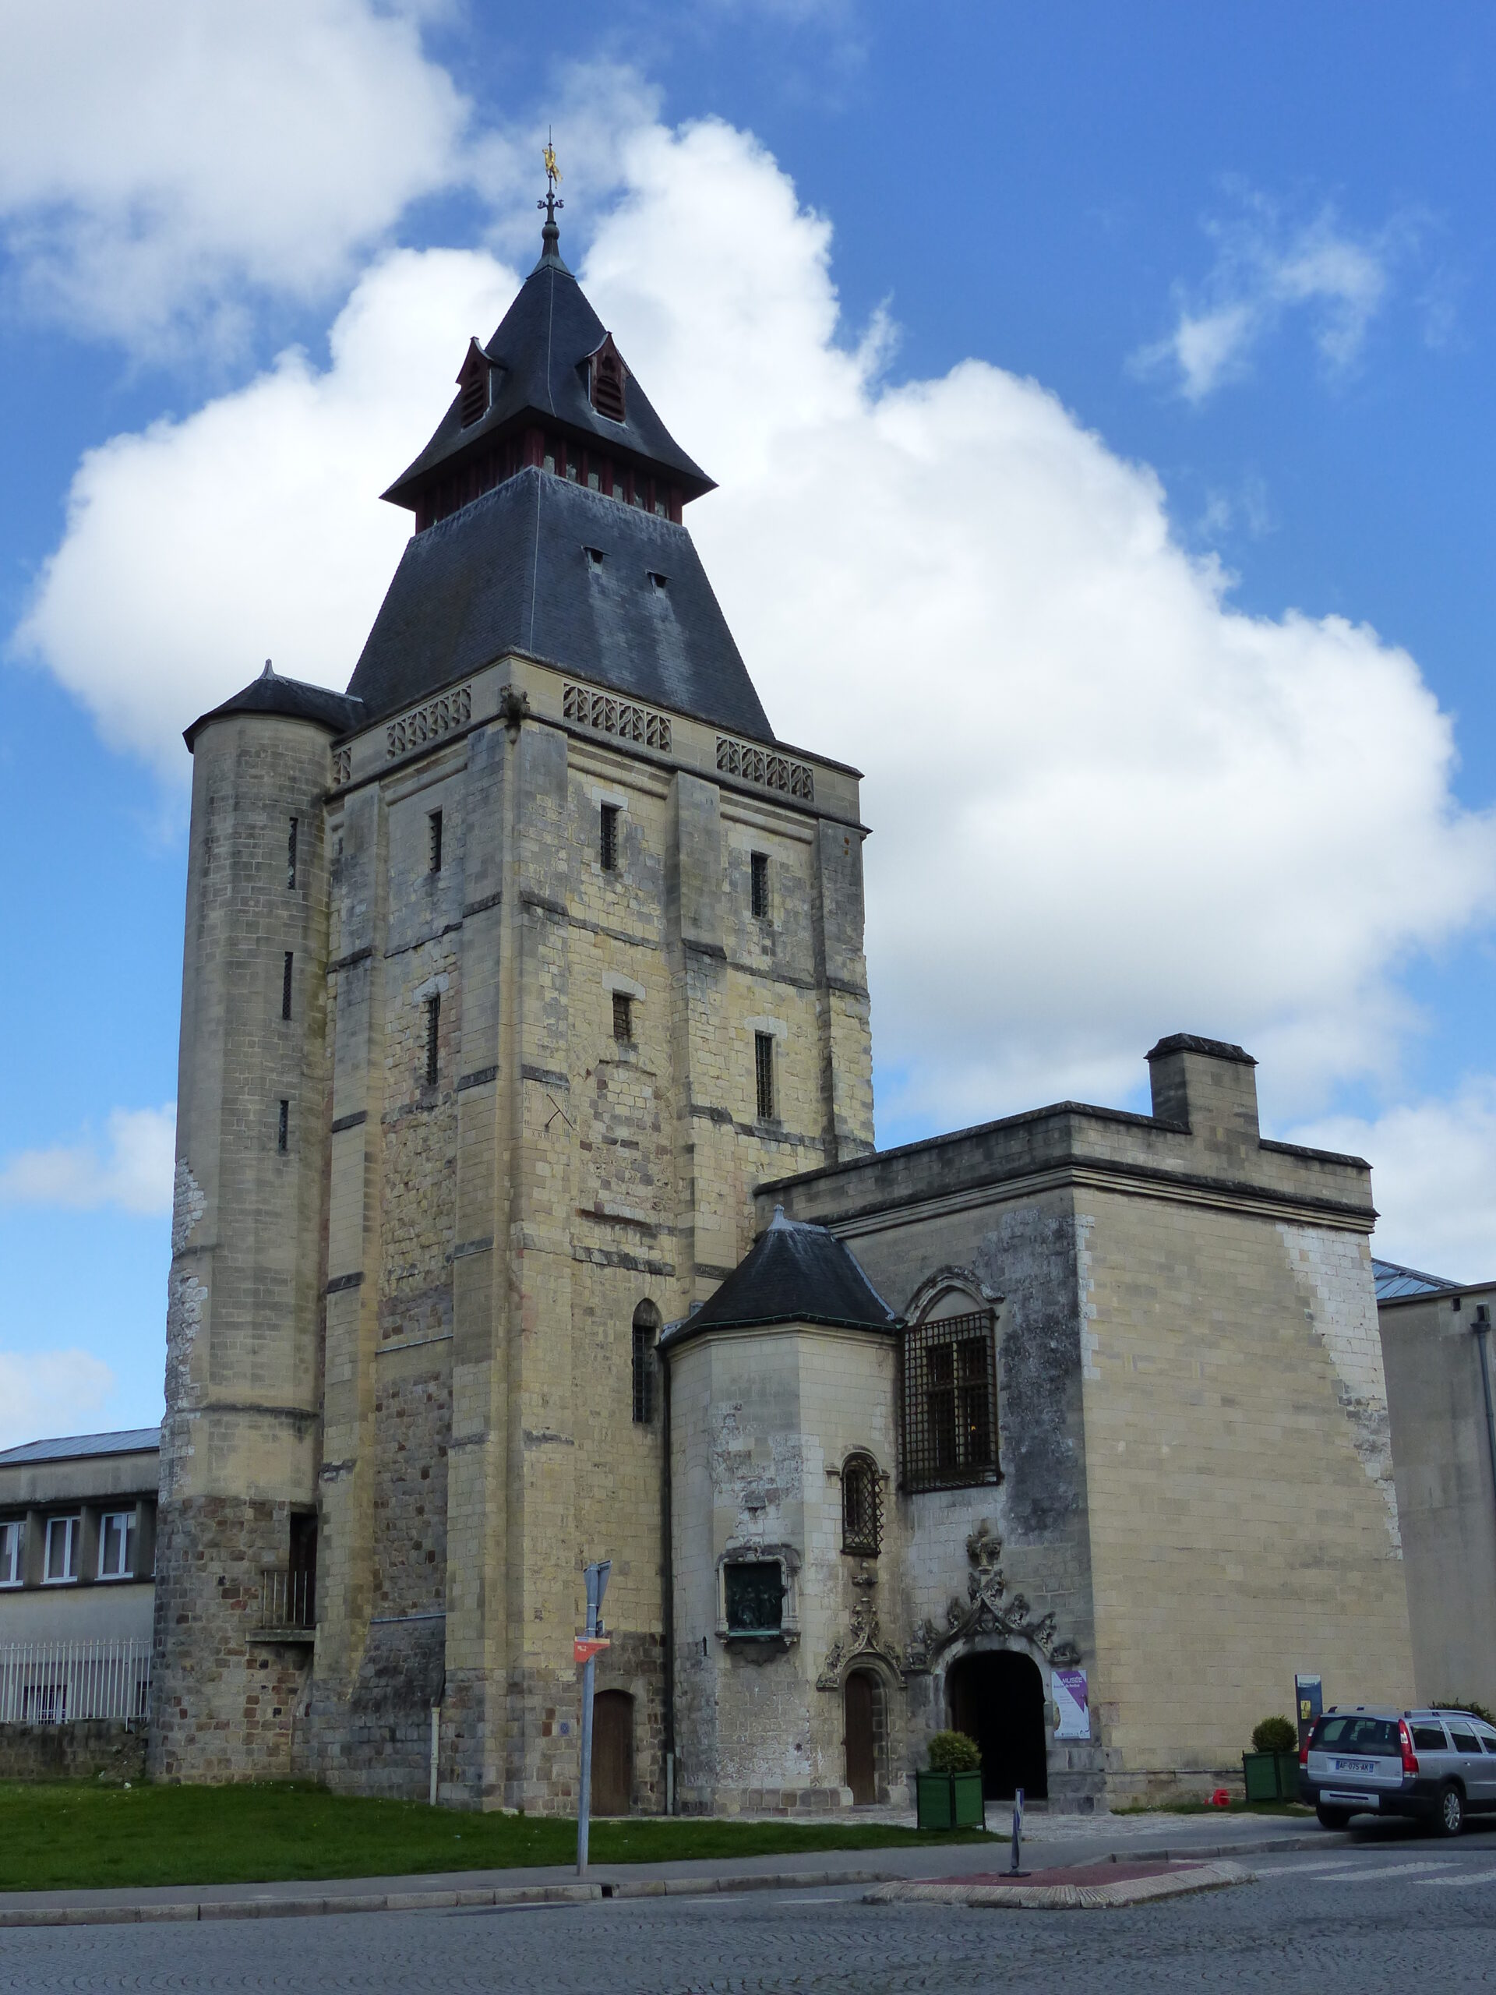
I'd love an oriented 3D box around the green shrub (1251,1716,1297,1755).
[{"bbox_3d":[8.389,11.787,40.500,0.730,0.660,0.730,-1,-17,0],"label":"green shrub"}]

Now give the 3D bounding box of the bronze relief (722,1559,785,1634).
[{"bbox_3d":[0.065,9.790,41.243,1.050,1.130,0.180,-10,-19,31],"label":"bronze relief"}]

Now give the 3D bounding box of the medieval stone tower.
[{"bbox_3d":[-5.291,-1.912,55.576,12.500,37.800,10.200,15,-23,-41],"label":"medieval stone tower"}]

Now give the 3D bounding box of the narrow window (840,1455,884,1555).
[{"bbox_3d":[1.978,8.678,43.412,0.828,1.737,0.270,14,-21,-40],"label":"narrow window"}]

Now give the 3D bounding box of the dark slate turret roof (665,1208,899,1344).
[{"bbox_3d":[0.258,4.778,44.142,3.150,2.450,3.950,12,-20,-37],"label":"dark slate turret roof"}]

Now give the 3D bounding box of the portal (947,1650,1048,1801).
[{"bbox_3d":[4.140,11.898,41.487,0.400,2.369,2.250,12,-20,-37],"label":"portal"}]

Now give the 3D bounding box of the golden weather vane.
[{"bbox_3d":[-4.531,-18.752,58.254,0.580,2.794,0.420,11,-20,-35],"label":"golden weather vane"}]

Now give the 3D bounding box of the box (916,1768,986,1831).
[{"bbox_3d":[2.752,10.912,34.517,0.670,0.780,0.670,14,-22,-41],"label":"box"}]

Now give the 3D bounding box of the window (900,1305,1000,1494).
[{"bbox_3d":[3.697,7.401,46.570,0.350,3.169,2.185,13,-22,-38],"label":"window"}]

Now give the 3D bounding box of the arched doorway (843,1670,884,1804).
[{"bbox_3d":[2.025,13.259,45.488,0.780,2.347,0.300,13,-22,-38],"label":"arched doorway"}]

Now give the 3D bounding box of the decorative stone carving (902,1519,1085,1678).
[{"bbox_3d":[4.242,10.669,44.871,0.400,2.380,3.995,13,-22,-38],"label":"decorative stone carving"}]

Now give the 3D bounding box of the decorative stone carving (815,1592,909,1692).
[{"bbox_3d":[1.955,10.814,42.691,2.076,1.637,0.270,14,-21,-40],"label":"decorative stone carving"}]

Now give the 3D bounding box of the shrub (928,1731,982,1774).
[{"bbox_3d":[2.836,10.348,34.681,0.739,0.603,0.739,-1,-16,0],"label":"shrub"}]

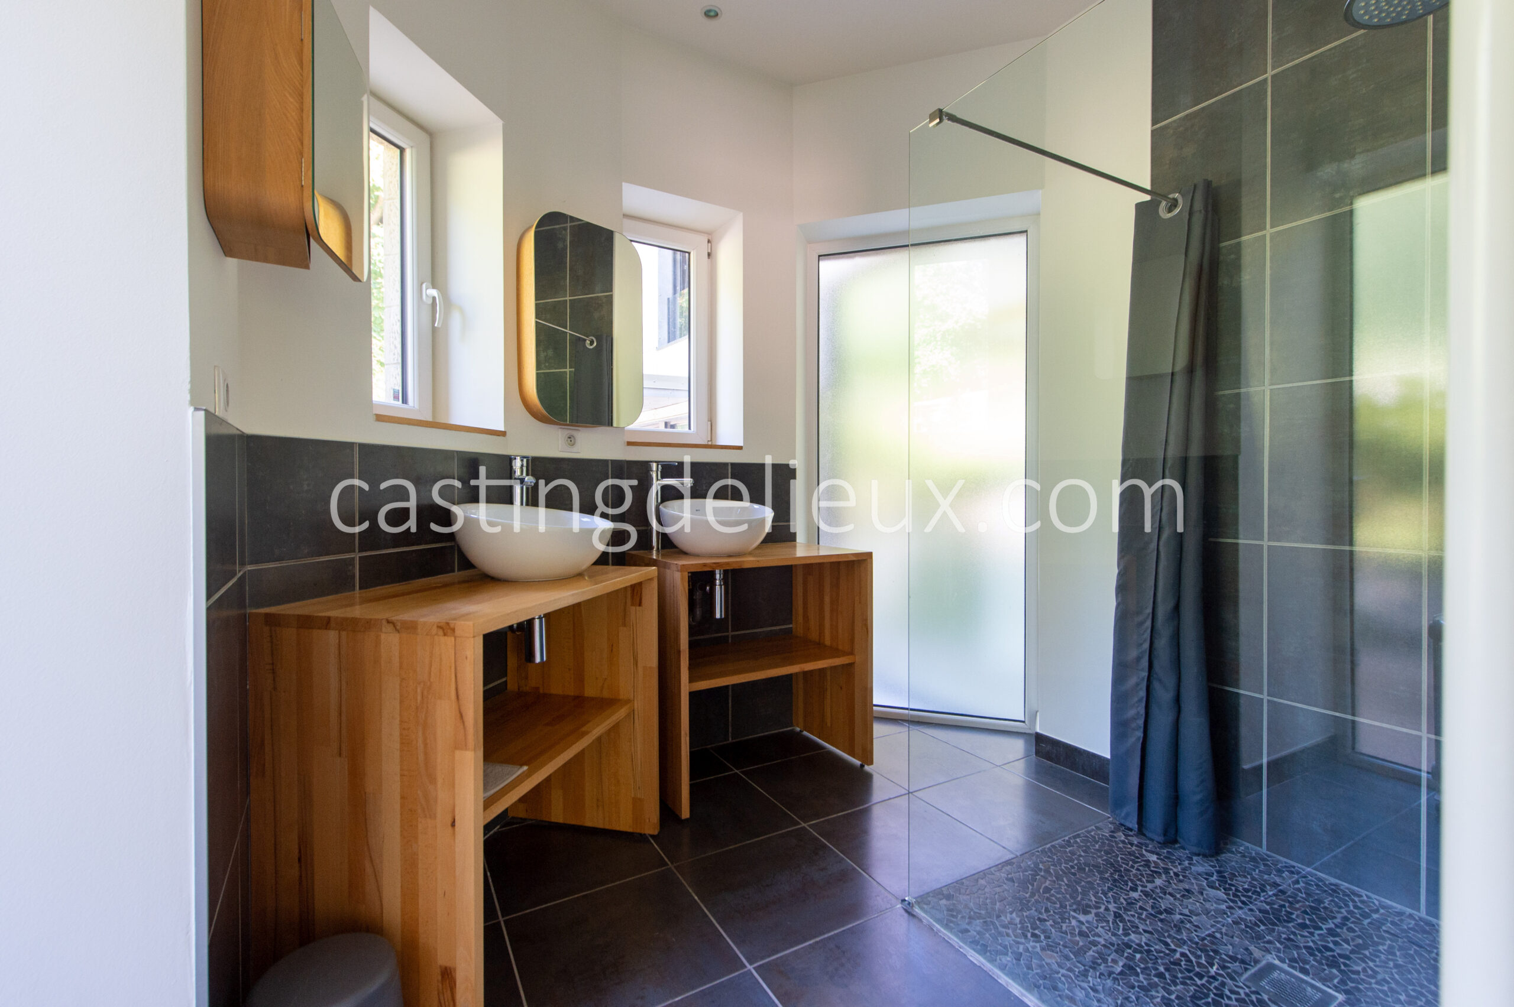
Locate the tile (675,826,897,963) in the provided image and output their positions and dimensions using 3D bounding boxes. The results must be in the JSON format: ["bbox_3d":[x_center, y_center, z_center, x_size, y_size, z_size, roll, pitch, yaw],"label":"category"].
[{"bbox_3d":[0.067,1.034,1.810,0.448,0.012,0.448,-1,2,-30],"label":"tile"}]

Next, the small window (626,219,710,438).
[{"bbox_3d":[-0.428,-0.739,2.932,0.510,0.935,0.070,-1,2,-31],"label":"small window"}]

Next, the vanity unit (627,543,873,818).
[{"bbox_3d":[-0.026,0.603,2.567,0.793,0.822,0.500,-1,1,-30],"label":"vanity unit"}]

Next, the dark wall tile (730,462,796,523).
[{"bbox_3d":[0.029,-0.041,2.909,0.332,0.265,0.012,-1,1,-30],"label":"dark wall tile"}]

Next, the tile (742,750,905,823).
[{"bbox_3d":[0.231,1.016,2.425,0.448,0.012,0.448,-1,2,-30],"label":"tile"}]

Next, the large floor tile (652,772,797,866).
[{"bbox_3d":[-0.158,1.022,2.200,0.448,0.012,0.448,-1,2,-30],"label":"large floor tile"}]

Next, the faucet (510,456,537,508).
[{"bbox_3d":[-0.672,0.029,1.943,0.048,0.335,0.170,-1,1,-31],"label":"faucet"}]

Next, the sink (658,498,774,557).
[{"bbox_3d":[-0.141,0.091,2.477,0.410,0.197,0.410,0,1,0],"label":"sink"}]

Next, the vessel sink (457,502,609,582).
[{"bbox_3d":[-0.582,0.102,1.769,0.410,0.197,0.410,0,1,13],"label":"vessel sink"}]

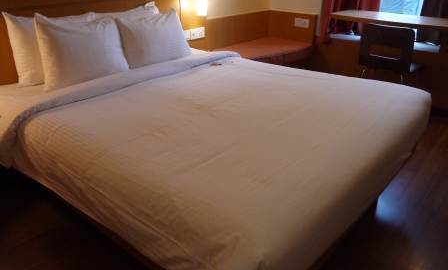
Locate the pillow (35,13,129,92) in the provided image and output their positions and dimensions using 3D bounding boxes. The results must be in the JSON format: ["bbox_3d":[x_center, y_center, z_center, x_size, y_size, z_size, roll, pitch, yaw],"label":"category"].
[{"bbox_3d":[-0.811,-0.494,2.108,0.170,0.390,0.560,3,21,42],"label":"pillow"}]

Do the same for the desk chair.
[{"bbox_3d":[1.344,-0.504,2.984,0.420,0.780,0.470,20,32,35],"label":"desk chair"}]

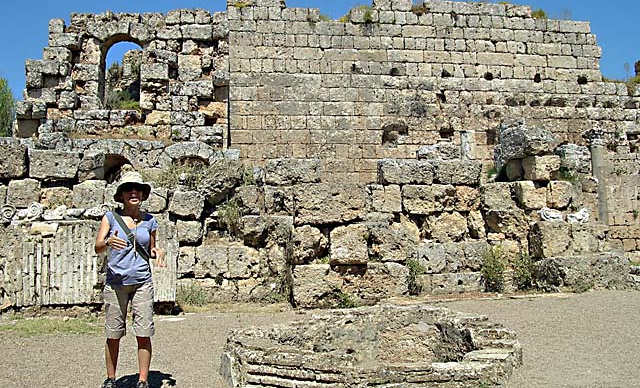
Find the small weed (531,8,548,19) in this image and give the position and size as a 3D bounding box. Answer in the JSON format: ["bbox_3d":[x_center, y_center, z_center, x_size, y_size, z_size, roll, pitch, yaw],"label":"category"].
[{"bbox_3d":[5.428,-4.464,16.460,0.444,0.247,0.320,0,0,-8],"label":"small weed"}]

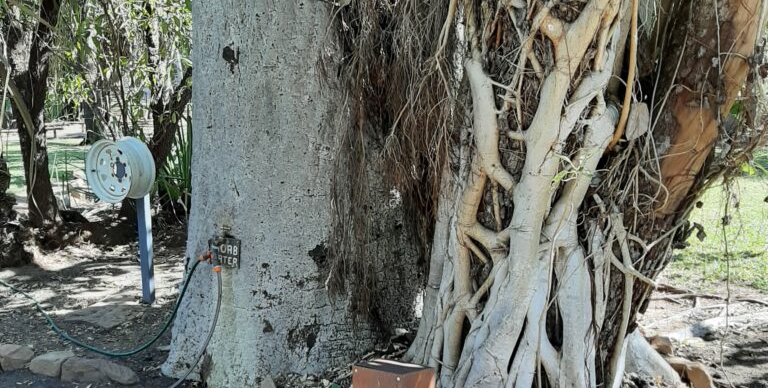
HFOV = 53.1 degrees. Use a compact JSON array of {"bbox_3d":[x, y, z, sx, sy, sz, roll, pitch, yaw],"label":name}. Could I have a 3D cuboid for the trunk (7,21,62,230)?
[{"bbox_3d":[-3.270,-0.632,7.186,0.460,1.950,0.400,0,9,0],"label":"trunk"}]

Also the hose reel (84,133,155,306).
[{"bbox_3d":[-1.667,0.193,5.054,0.415,1.133,0.305,4,10,28],"label":"hose reel"}]

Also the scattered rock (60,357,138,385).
[{"bbox_3d":[-1.441,0.894,3.902,0.375,0.125,0.170,0,9,-3],"label":"scattered rock"}]

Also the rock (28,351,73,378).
[{"bbox_3d":[-1.716,0.877,3.961,0.197,0.120,0.170,0,9,0],"label":"rock"}]

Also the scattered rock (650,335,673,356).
[{"bbox_3d":[1.499,0.827,4.186,0.123,0.111,0.130,0,9,0],"label":"scattered rock"}]

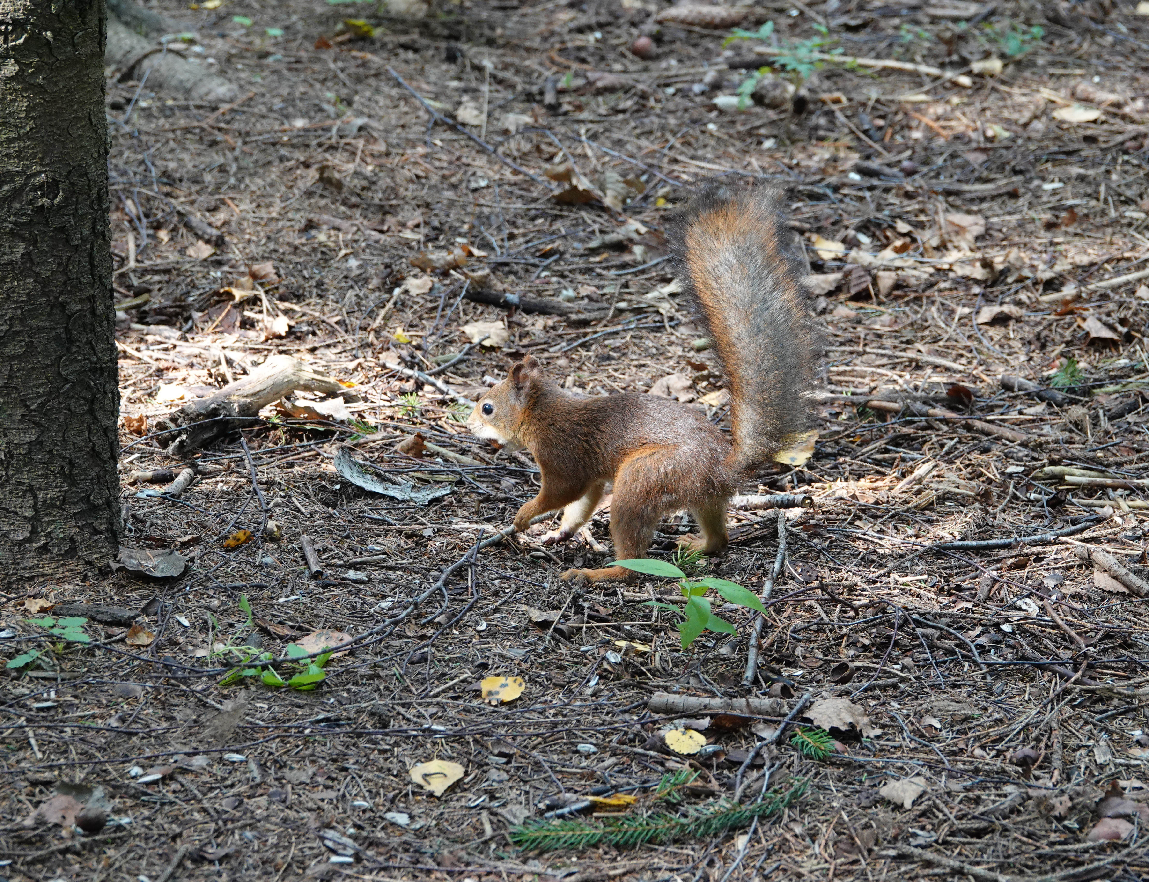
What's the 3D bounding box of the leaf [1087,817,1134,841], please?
[{"bbox_3d":[0.358,0.259,3.899,0.032,0.009,0.018,1,22,0],"label":"leaf"}]

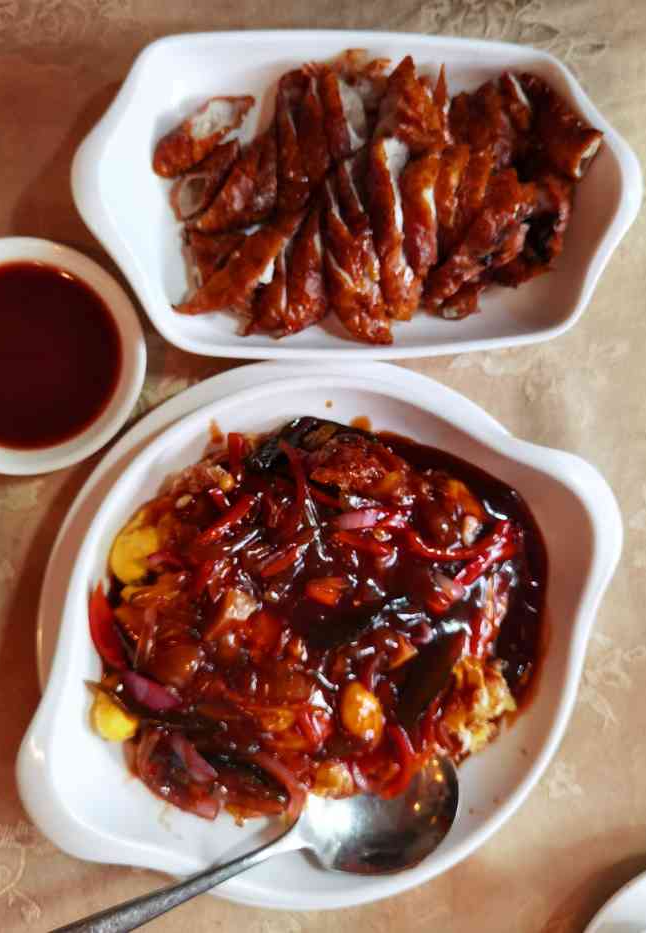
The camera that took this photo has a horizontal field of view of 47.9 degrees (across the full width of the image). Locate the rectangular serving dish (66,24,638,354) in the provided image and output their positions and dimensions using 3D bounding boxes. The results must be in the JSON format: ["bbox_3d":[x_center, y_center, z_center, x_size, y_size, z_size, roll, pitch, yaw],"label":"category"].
[{"bbox_3d":[0.019,-0.114,0.328,0.246,0.045,0.137,-4,90,-10],"label":"rectangular serving dish"}]

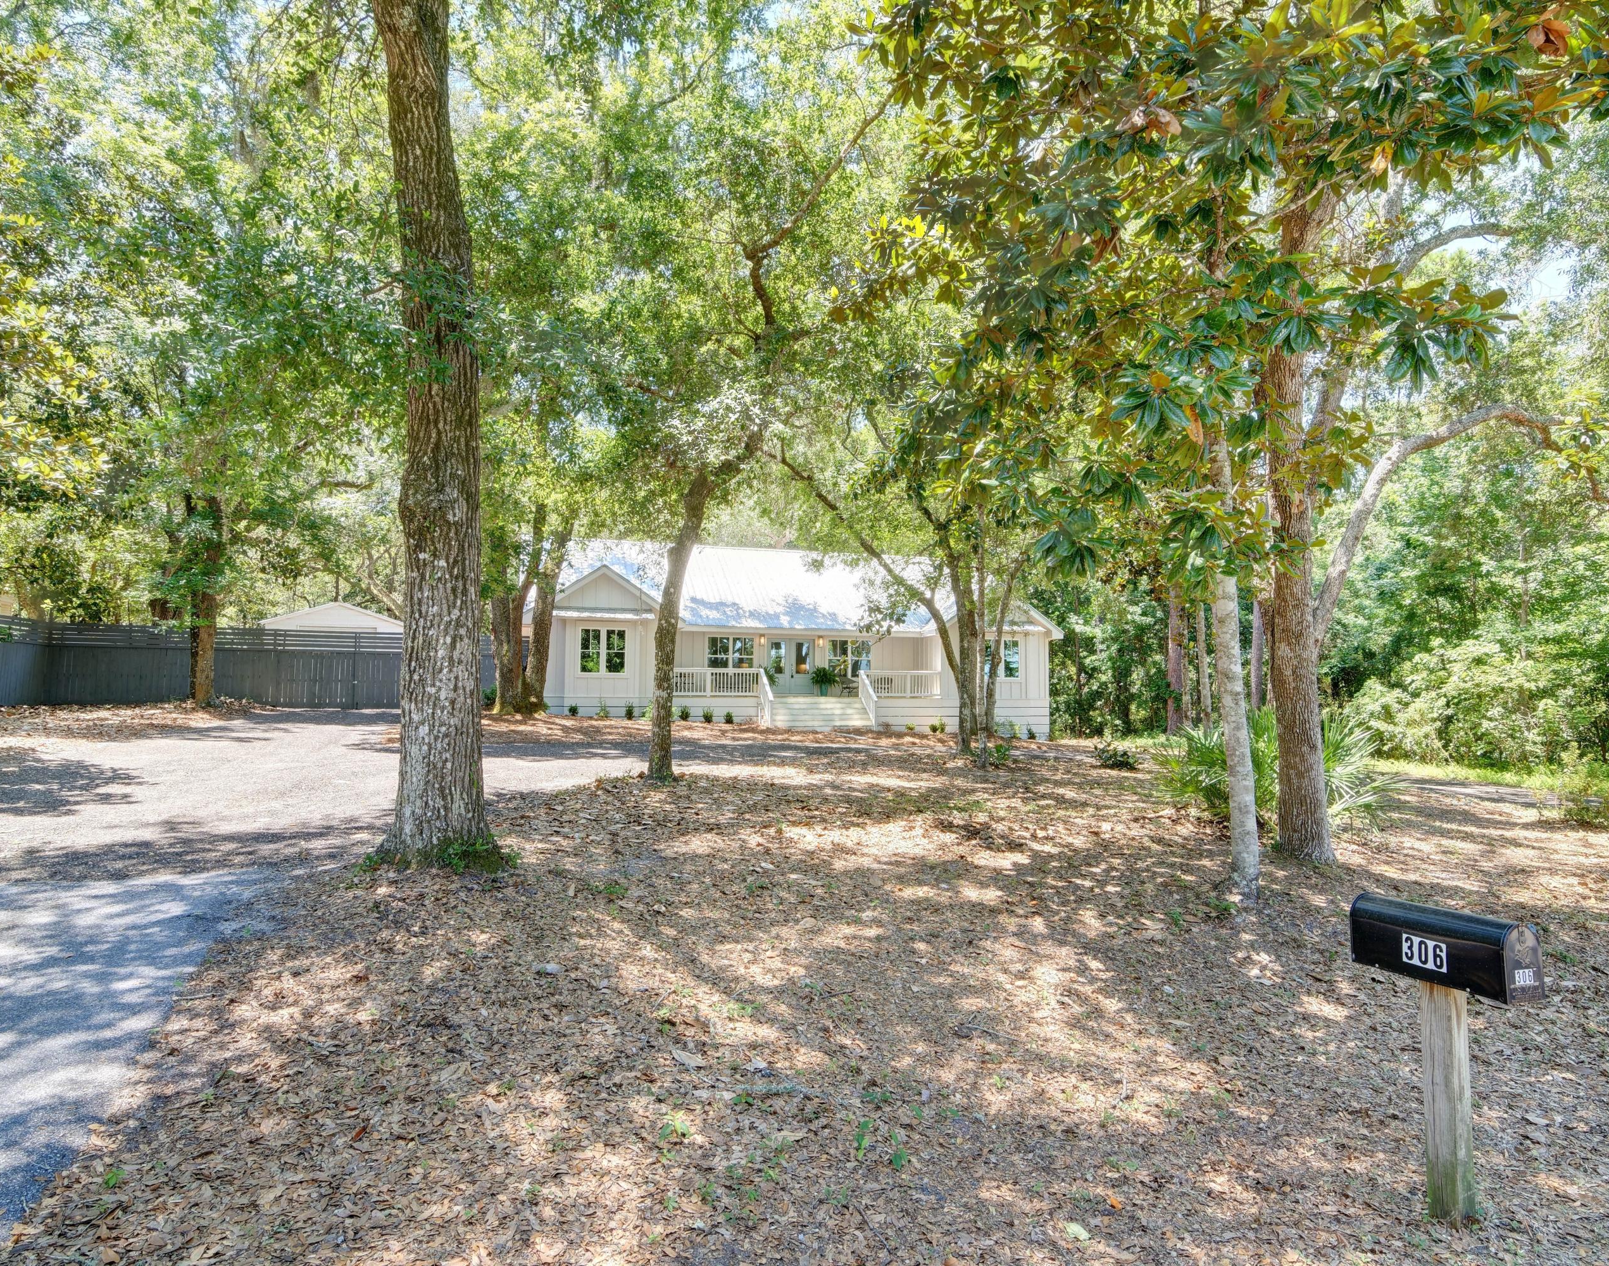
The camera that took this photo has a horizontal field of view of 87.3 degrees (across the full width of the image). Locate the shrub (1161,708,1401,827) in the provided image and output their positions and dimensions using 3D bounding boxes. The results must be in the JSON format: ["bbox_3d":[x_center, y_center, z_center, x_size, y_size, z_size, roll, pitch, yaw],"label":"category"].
[{"bbox_3d":[6.425,1.792,11.400,2.800,1.400,2.400,-1,-4,29],"label":"shrub"}]

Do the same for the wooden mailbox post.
[{"bbox_3d":[2.055,1.370,2.705,0.172,0.957,0.478,2,-3,-20],"label":"wooden mailbox post"}]

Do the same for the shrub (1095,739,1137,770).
[{"bbox_3d":[7.164,2.711,19.400,0.900,0.660,0.800,-1,-3,20],"label":"shrub"}]

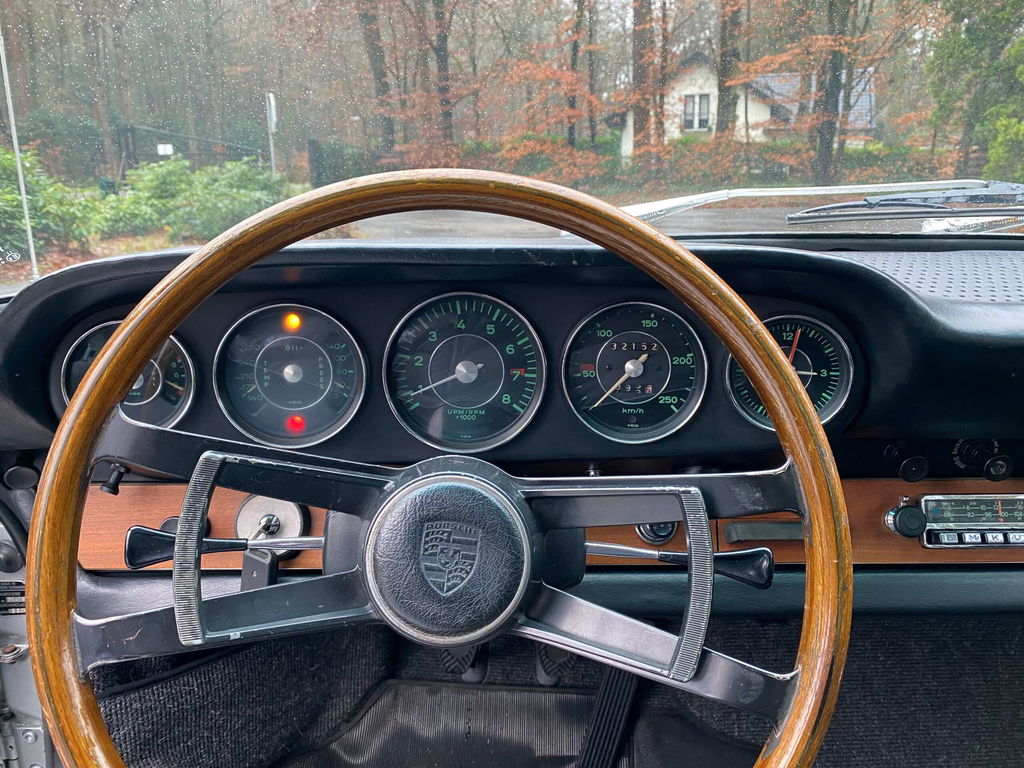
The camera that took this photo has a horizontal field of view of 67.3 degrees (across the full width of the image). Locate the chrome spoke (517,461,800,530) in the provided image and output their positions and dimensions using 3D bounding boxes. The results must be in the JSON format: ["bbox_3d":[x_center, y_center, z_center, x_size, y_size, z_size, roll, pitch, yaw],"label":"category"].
[{"bbox_3d":[0.079,0.066,0.438,0.163,0.034,0.017,-7,6,24],"label":"chrome spoke"}]

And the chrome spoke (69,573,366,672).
[{"bbox_3d":[-0.155,0.133,0.436,0.156,0.033,0.017,-4,-11,-24],"label":"chrome spoke"}]

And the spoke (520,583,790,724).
[{"bbox_3d":[0.074,0.149,0.433,0.160,0.033,0.017,13,-11,25],"label":"spoke"}]

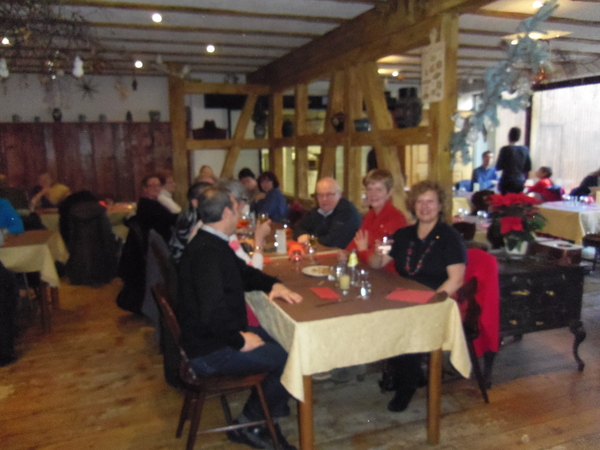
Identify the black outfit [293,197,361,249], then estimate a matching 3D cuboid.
[{"bbox_3d":[0.231,0.081,3.905,0.520,0.600,0.450,6,12,39],"label":"black outfit"}]

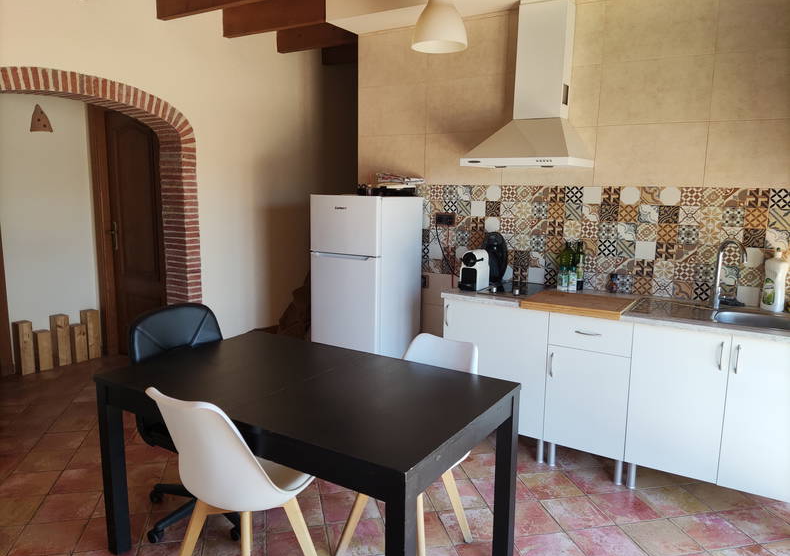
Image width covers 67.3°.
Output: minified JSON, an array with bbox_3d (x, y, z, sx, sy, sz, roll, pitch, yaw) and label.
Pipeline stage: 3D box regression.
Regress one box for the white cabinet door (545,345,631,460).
[{"bbox_3d":[0.945,0.611,2.936,0.396,0.514,0.018,6,11,32],"label":"white cabinet door"}]

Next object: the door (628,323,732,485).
[{"bbox_3d":[1.280,0.564,2.708,0.396,0.684,0.018,6,11,32],"label":"door"}]

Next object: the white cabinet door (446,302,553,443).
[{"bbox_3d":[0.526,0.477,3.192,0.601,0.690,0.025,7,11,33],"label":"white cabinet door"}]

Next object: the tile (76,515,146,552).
[{"bbox_3d":[-1.202,1.094,2.537,0.247,0.012,0.247,-2,10,-12],"label":"tile"}]

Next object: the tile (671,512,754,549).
[{"bbox_3d":[1.384,1.106,2.582,0.247,0.012,0.247,-2,10,-12],"label":"tile"}]

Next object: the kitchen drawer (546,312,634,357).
[{"bbox_3d":[1.063,0.245,3.057,0.398,0.170,0.450,7,11,33],"label":"kitchen drawer"}]

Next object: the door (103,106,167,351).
[{"bbox_3d":[-2.046,-0.313,4.756,0.725,2.020,0.040,6,11,32],"label":"door"}]

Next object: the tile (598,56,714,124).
[{"bbox_3d":[1.356,-0.971,3.108,0.546,0.327,0.010,6,11,32],"label":"tile"}]

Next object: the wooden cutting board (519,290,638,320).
[{"bbox_3d":[0.926,0.136,3.001,0.482,0.039,0.332,7,11,33],"label":"wooden cutting board"}]

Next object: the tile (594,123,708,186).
[{"bbox_3d":[1.353,-0.646,3.161,0.546,0.326,0.010,6,11,32],"label":"tile"}]

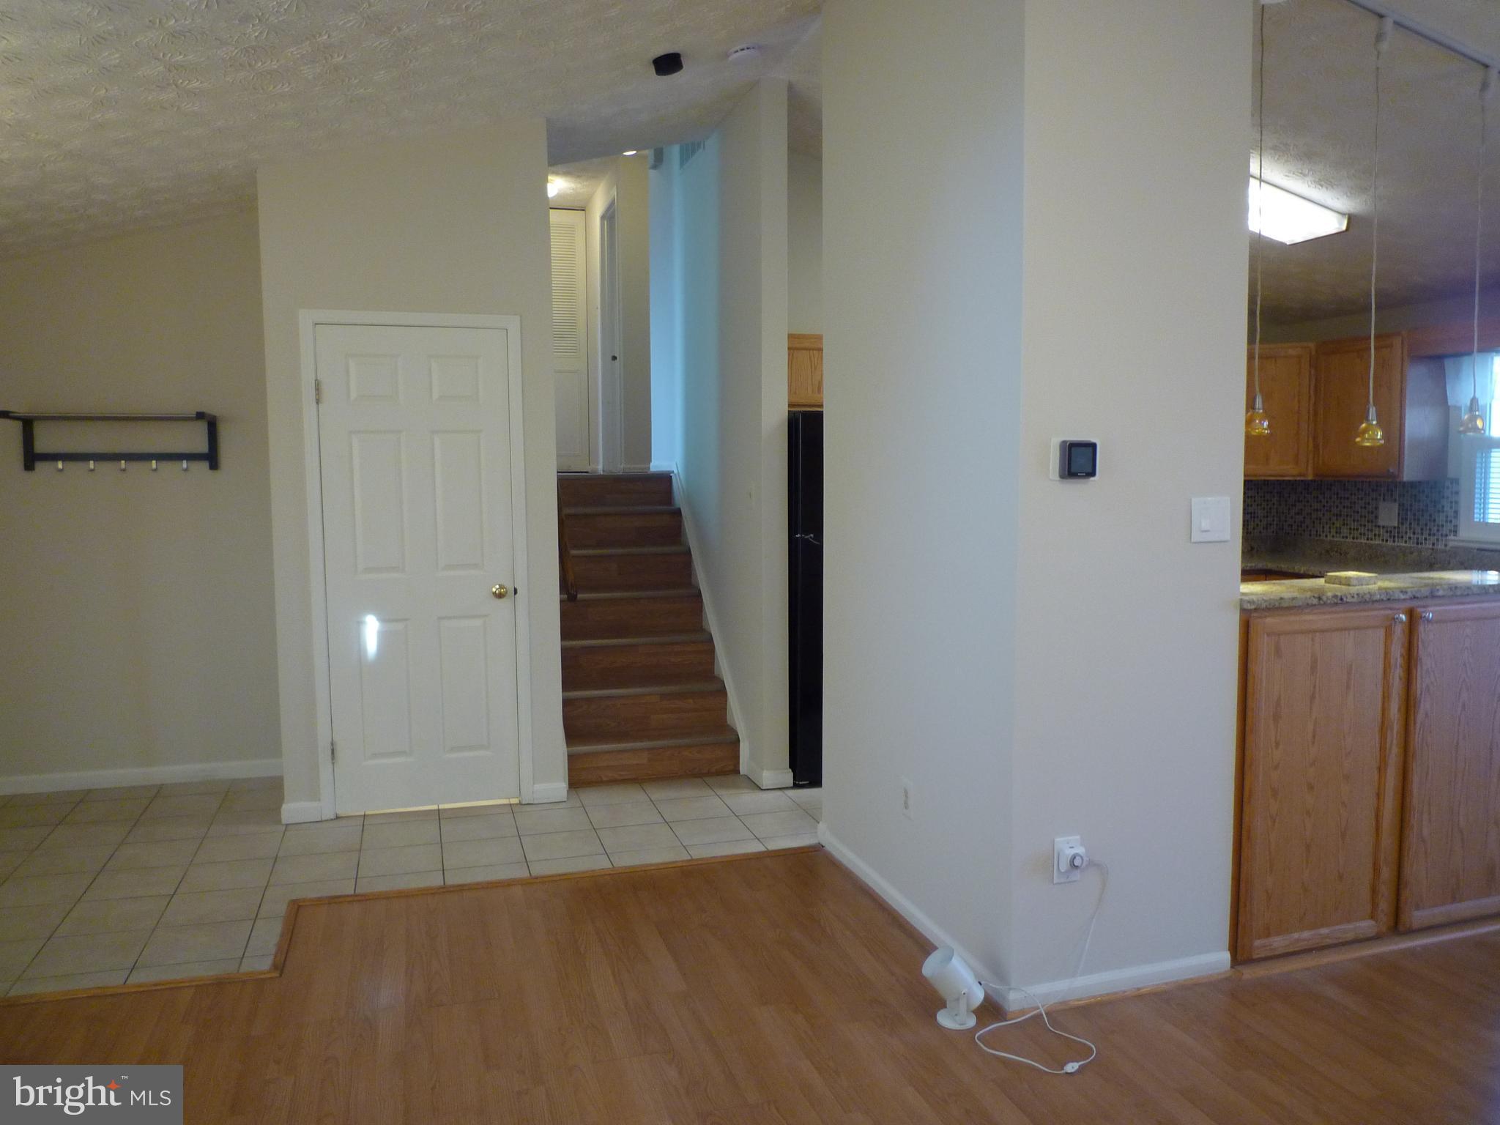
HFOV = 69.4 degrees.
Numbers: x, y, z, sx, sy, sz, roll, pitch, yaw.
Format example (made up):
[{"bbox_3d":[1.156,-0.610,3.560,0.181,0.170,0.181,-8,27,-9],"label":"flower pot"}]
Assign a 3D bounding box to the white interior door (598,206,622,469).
[{"bbox_3d":[-1.096,-1.723,8.559,0.045,2.030,0.740,-2,5,-17],"label":"white interior door"}]

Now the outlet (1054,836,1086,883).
[{"bbox_3d":[0.831,0.770,2.802,0.073,0.116,0.035,-2,5,-17],"label":"outlet"}]

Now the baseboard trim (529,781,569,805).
[{"bbox_3d":[-0.872,1.007,4.710,0.158,0.085,0.015,-2,5,-17],"label":"baseboard trim"}]

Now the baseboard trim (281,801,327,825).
[{"bbox_3d":[-1.836,1.025,4.452,0.158,0.085,0.015,-2,5,-17],"label":"baseboard trim"}]

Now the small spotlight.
[{"bbox_3d":[0.514,1.082,2.778,0.165,0.190,0.105,-1,5,-7],"label":"small spotlight"}]

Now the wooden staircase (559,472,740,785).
[{"bbox_3d":[-0.634,0.247,5.566,0.810,1.400,1.450,-2,5,-17],"label":"wooden staircase"}]

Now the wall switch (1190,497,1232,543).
[{"bbox_3d":[1.220,-0.112,2.859,0.117,0.115,0.010,-2,5,-17],"label":"wall switch"}]

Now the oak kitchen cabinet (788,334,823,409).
[{"bbox_3d":[0.417,-0.947,5.486,0.880,0.385,0.320,-2,5,-17],"label":"oak kitchen cabinet"}]

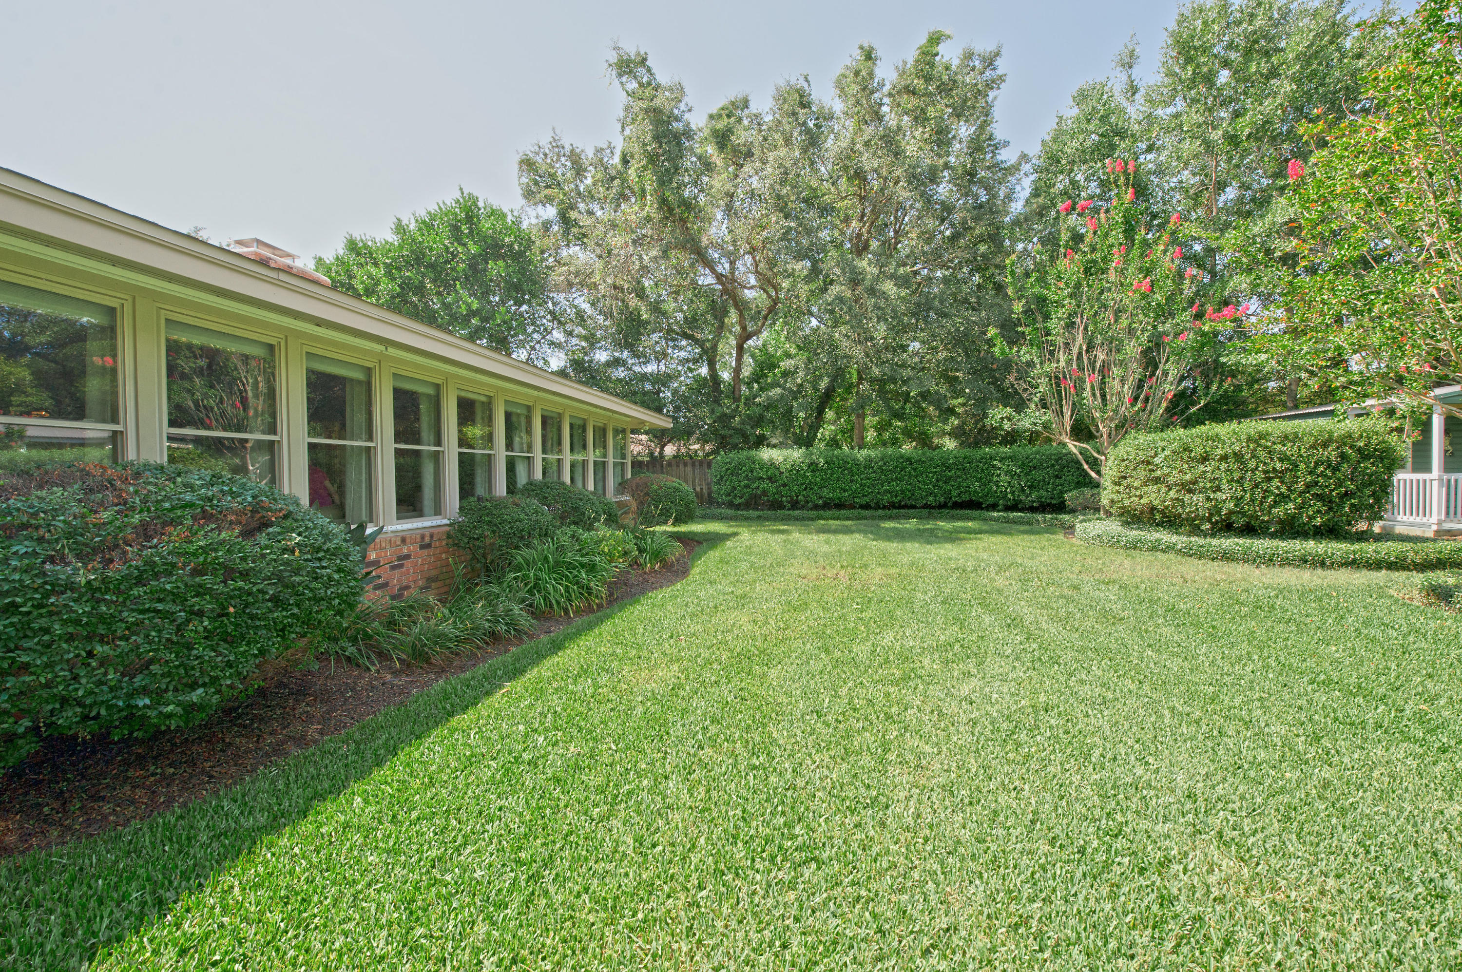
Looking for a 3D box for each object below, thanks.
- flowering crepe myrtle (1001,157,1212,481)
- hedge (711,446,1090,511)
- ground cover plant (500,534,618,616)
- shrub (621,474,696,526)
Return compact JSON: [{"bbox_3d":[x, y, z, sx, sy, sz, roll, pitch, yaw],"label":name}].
[{"bbox_3d":[9.077,-3.402,13.700,4.600,8.600,4.500,-1,1,10],"label":"flowering crepe myrtle"},{"bbox_3d":[5.090,-0.096,17.065,11.300,2.050,1.350,-1,1,10],"label":"hedge"},{"bbox_3d":[-1.714,0.821,5.700,1.100,0.680,1.100,-1,1,10],"label":"ground cover plant"},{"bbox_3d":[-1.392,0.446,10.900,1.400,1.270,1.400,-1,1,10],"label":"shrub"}]

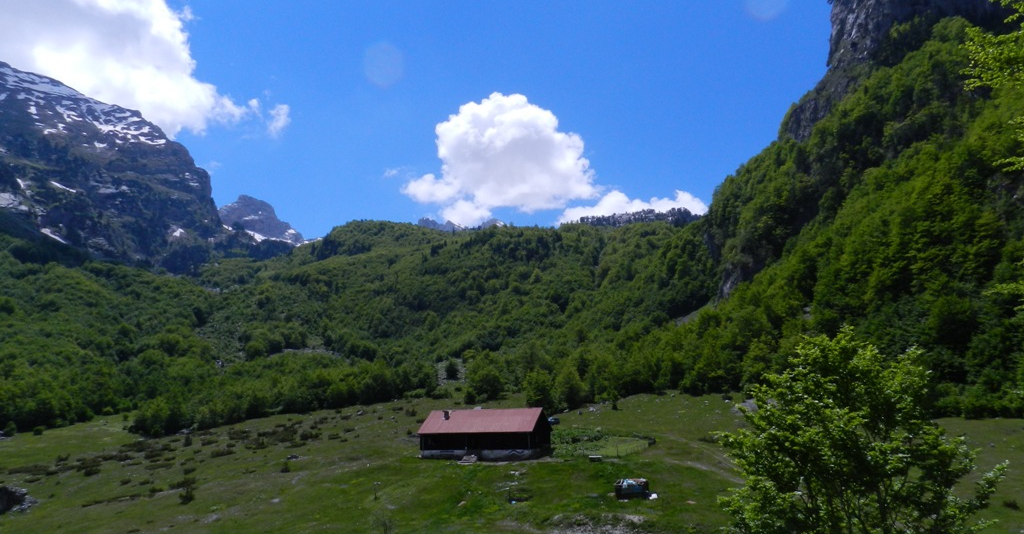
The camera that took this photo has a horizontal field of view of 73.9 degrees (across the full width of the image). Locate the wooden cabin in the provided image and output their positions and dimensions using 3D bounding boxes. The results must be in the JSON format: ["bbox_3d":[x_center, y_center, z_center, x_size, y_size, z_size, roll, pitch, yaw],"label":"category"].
[{"bbox_3d":[-3.390,22.140,90.550,16.240,6.230,7.880,-7,-11,22],"label":"wooden cabin"}]

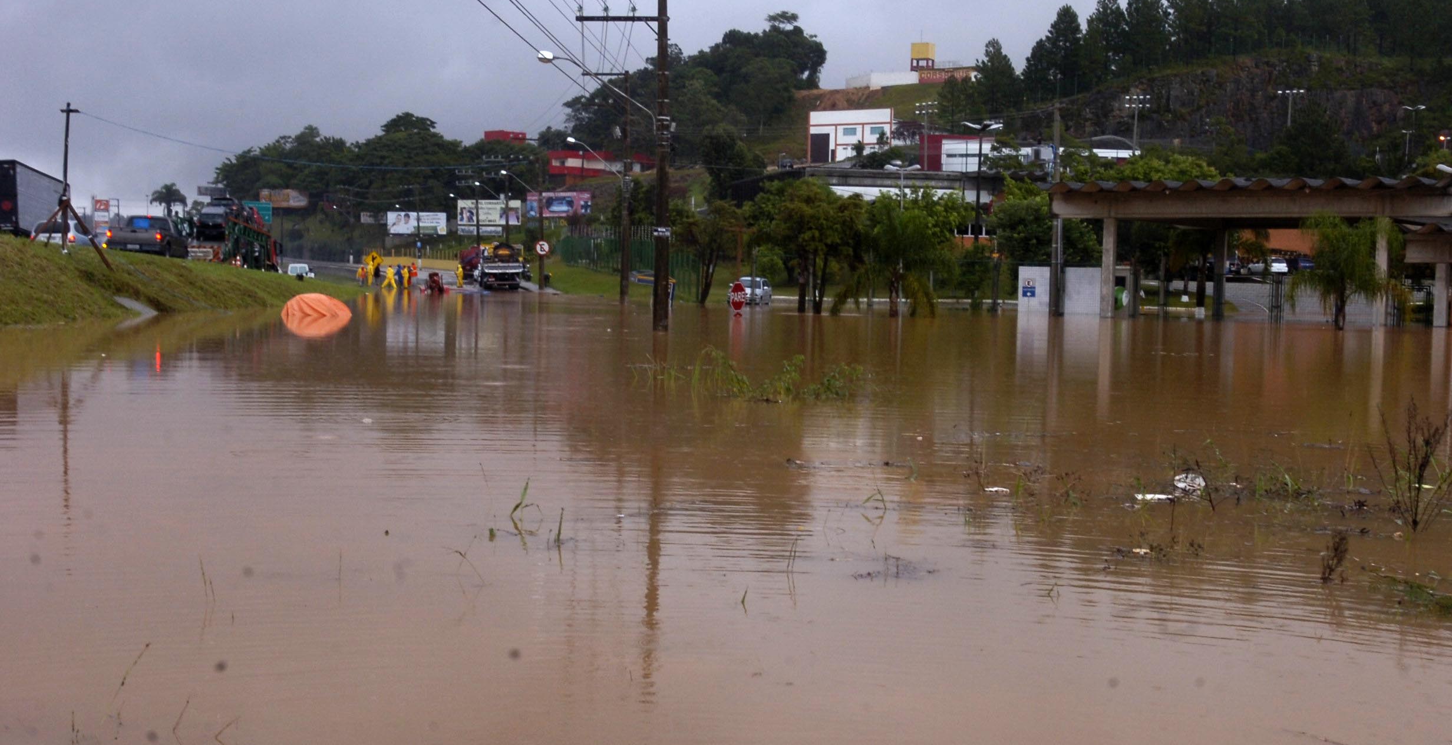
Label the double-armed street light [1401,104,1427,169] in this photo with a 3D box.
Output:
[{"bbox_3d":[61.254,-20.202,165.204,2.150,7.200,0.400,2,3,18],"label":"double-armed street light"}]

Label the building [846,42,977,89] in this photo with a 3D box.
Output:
[{"bbox_3d":[40.574,-66.963,405.000,27.000,10.000,13.000,3,4,24],"label":"building"}]

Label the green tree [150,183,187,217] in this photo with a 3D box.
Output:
[{"bbox_3d":[-58.787,-16.061,195.000,4.100,7.800,4.100,1,3,0],"label":"green tree"}]

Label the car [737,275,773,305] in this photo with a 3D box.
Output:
[{"bbox_3d":[1.210,-3.870,90.500,1.680,1.500,4.100,2,3,7],"label":"car"}]

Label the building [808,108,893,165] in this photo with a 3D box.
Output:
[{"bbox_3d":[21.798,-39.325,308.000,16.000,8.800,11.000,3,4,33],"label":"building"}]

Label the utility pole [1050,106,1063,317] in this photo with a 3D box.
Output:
[{"bbox_3d":[14.021,-6.874,78.500,0.340,9.300,0.340,1,3,0],"label":"utility pole"}]

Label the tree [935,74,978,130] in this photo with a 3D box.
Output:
[{"bbox_3d":[35.530,-41.050,285.020,6.600,9.300,6.300,1,3,0],"label":"tree"}]

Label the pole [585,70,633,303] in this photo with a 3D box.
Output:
[{"bbox_3d":[-5.201,-8.185,82.003,2.150,10.400,0.400,1,3,-7],"label":"pole"}]

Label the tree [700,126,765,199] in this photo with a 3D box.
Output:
[{"bbox_3d":[0.501,-18.392,165.013,5.800,7.000,5.500,1,3,0],"label":"tree"}]

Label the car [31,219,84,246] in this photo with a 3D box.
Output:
[{"bbox_3d":[-24.800,-4.900,69.500,1.680,1.500,4.100,2,1,-7],"label":"car"}]

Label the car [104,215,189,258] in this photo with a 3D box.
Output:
[{"bbox_3d":[-20.100,-4.570,64.400,1.790,1.730,5.150,2,1,-7],"label":"car"}]

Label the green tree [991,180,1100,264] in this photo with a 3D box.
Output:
[{"bbox_3d":[16.386,-6.836,95.000,5.600,6.300,5.400,1,3,0],"label":"green tree"}]

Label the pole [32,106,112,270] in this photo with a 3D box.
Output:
[{"bbox_3d":[-17.118,-4.886,48.500,2.050,4.400,1.800,1,3,-11],"label":"pole"}]

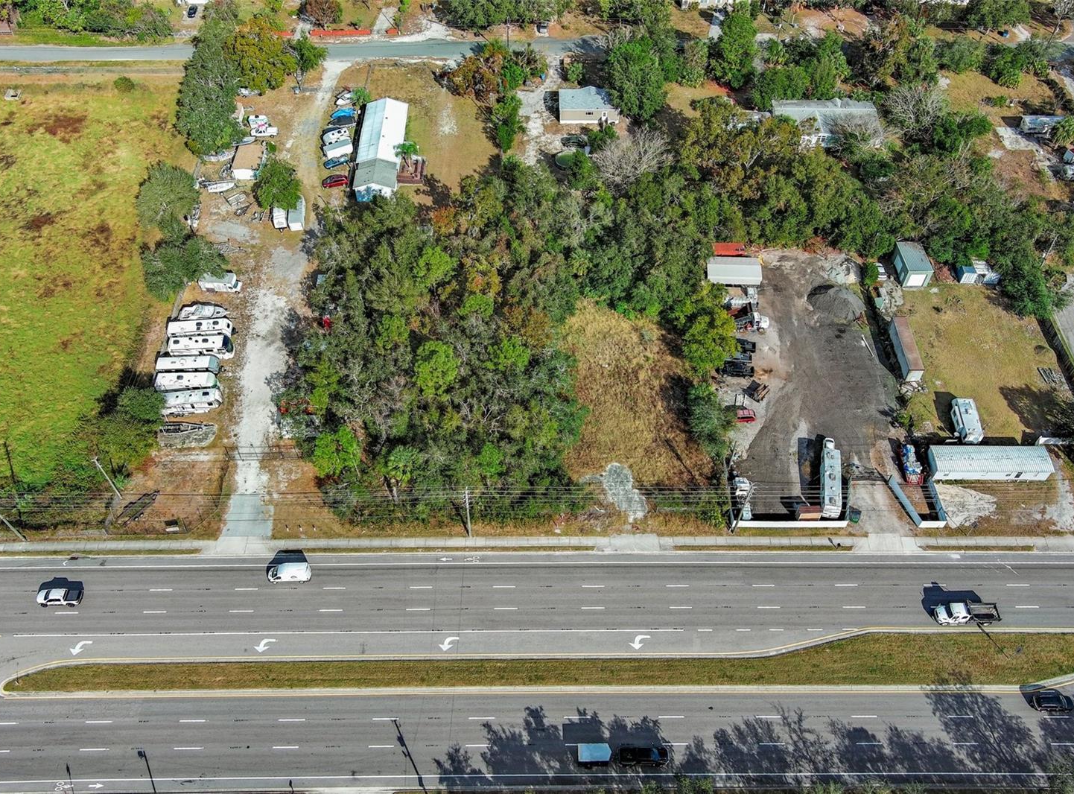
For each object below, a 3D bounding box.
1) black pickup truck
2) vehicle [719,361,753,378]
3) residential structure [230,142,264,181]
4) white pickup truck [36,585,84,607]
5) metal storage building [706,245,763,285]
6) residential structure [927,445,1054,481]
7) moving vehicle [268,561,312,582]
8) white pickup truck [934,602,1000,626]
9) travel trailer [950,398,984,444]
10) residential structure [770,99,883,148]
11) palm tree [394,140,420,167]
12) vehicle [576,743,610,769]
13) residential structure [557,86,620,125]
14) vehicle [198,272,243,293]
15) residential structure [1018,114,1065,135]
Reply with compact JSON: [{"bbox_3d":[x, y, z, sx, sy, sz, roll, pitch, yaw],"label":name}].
[{"bbox_3d":[12.958,43.892,117.367,5.950,1.900,2.000,0,50,0],"label":"black pickup truck"},{"bbox_3d":[33.553,-4.643,160.910,5.219,1.769,1.920,1,50,1],"label":"vehicle"},{"bbox_3d":[-57.589,-46.962,191.882,4.900,2.600,8.000,2,50,2],"label":"residential structure"},{"bbox_3d":[-65.945,27.766,132.897,5.584,1.891,2.020,0,50,-1],"label":"white pickup truck"},{"bbox_3d":[35.012,-22.486,171.579,9.200,3.500,5.300,0,50,0],"label":"metal storage building"},{"bbox_3d":[69.700,10.126,147.822,17.340,3.247,4.643,0,50,0],"label":"residential structure"},{"bbox_3d":[-34.821,24.757,135.456,5.680,2.194,2.044,0,50,-1],"label":"moving vehicle"},{"bbox_3d":[57.809,29.257,129.484,7.800,2.400,2.350,0,50,0],"label":"white pickup truck"},{"bbox_3d":[68.425,4.371,152.673,2.497,3.200,8.084,3,50,2],"label":"travel trailer"},{"bbox_3d":[60.315,-57.457,200.061,21.000,4.600,12.400,0,50,0],"label":"residential structure"},{"bbox_3d":[-25.582,-47.542,190.557,4.500,5.700,4.500,0,50,0],"label":"palm tree"},{"bbox_3d":[7.162,44.538,119.066,4.117,2.353,2.139,0,50,-1],"label":"vehicle"},{"bbox_3d":[11.013,-61.911,204.089,12.400,3.600,7.800,0,50,0],"label":"residential structure"},{"bbox_3d":[-56.934,-20.572,172.967,7.028,2.744,2.345,5,50,4],"label":"vehicle"},{"bbox_3d":[106.810,-56.964,201.124,9.600,2.800,3.500,0,50,0],"label":"residential structure"}]

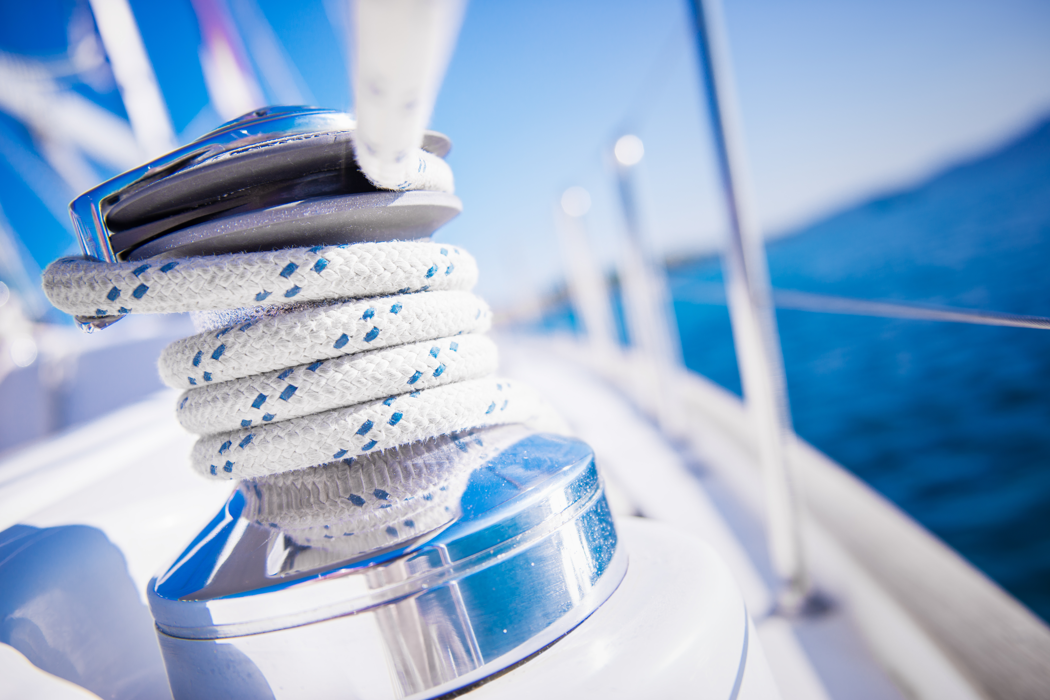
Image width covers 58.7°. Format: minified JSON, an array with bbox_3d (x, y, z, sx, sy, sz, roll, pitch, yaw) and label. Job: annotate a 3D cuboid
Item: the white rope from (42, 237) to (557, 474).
[{"bbox_3d":[-0.059,-0.001,0.267,0.116,0.067,0.098,-16,3,-4],"label":"white rope"}]

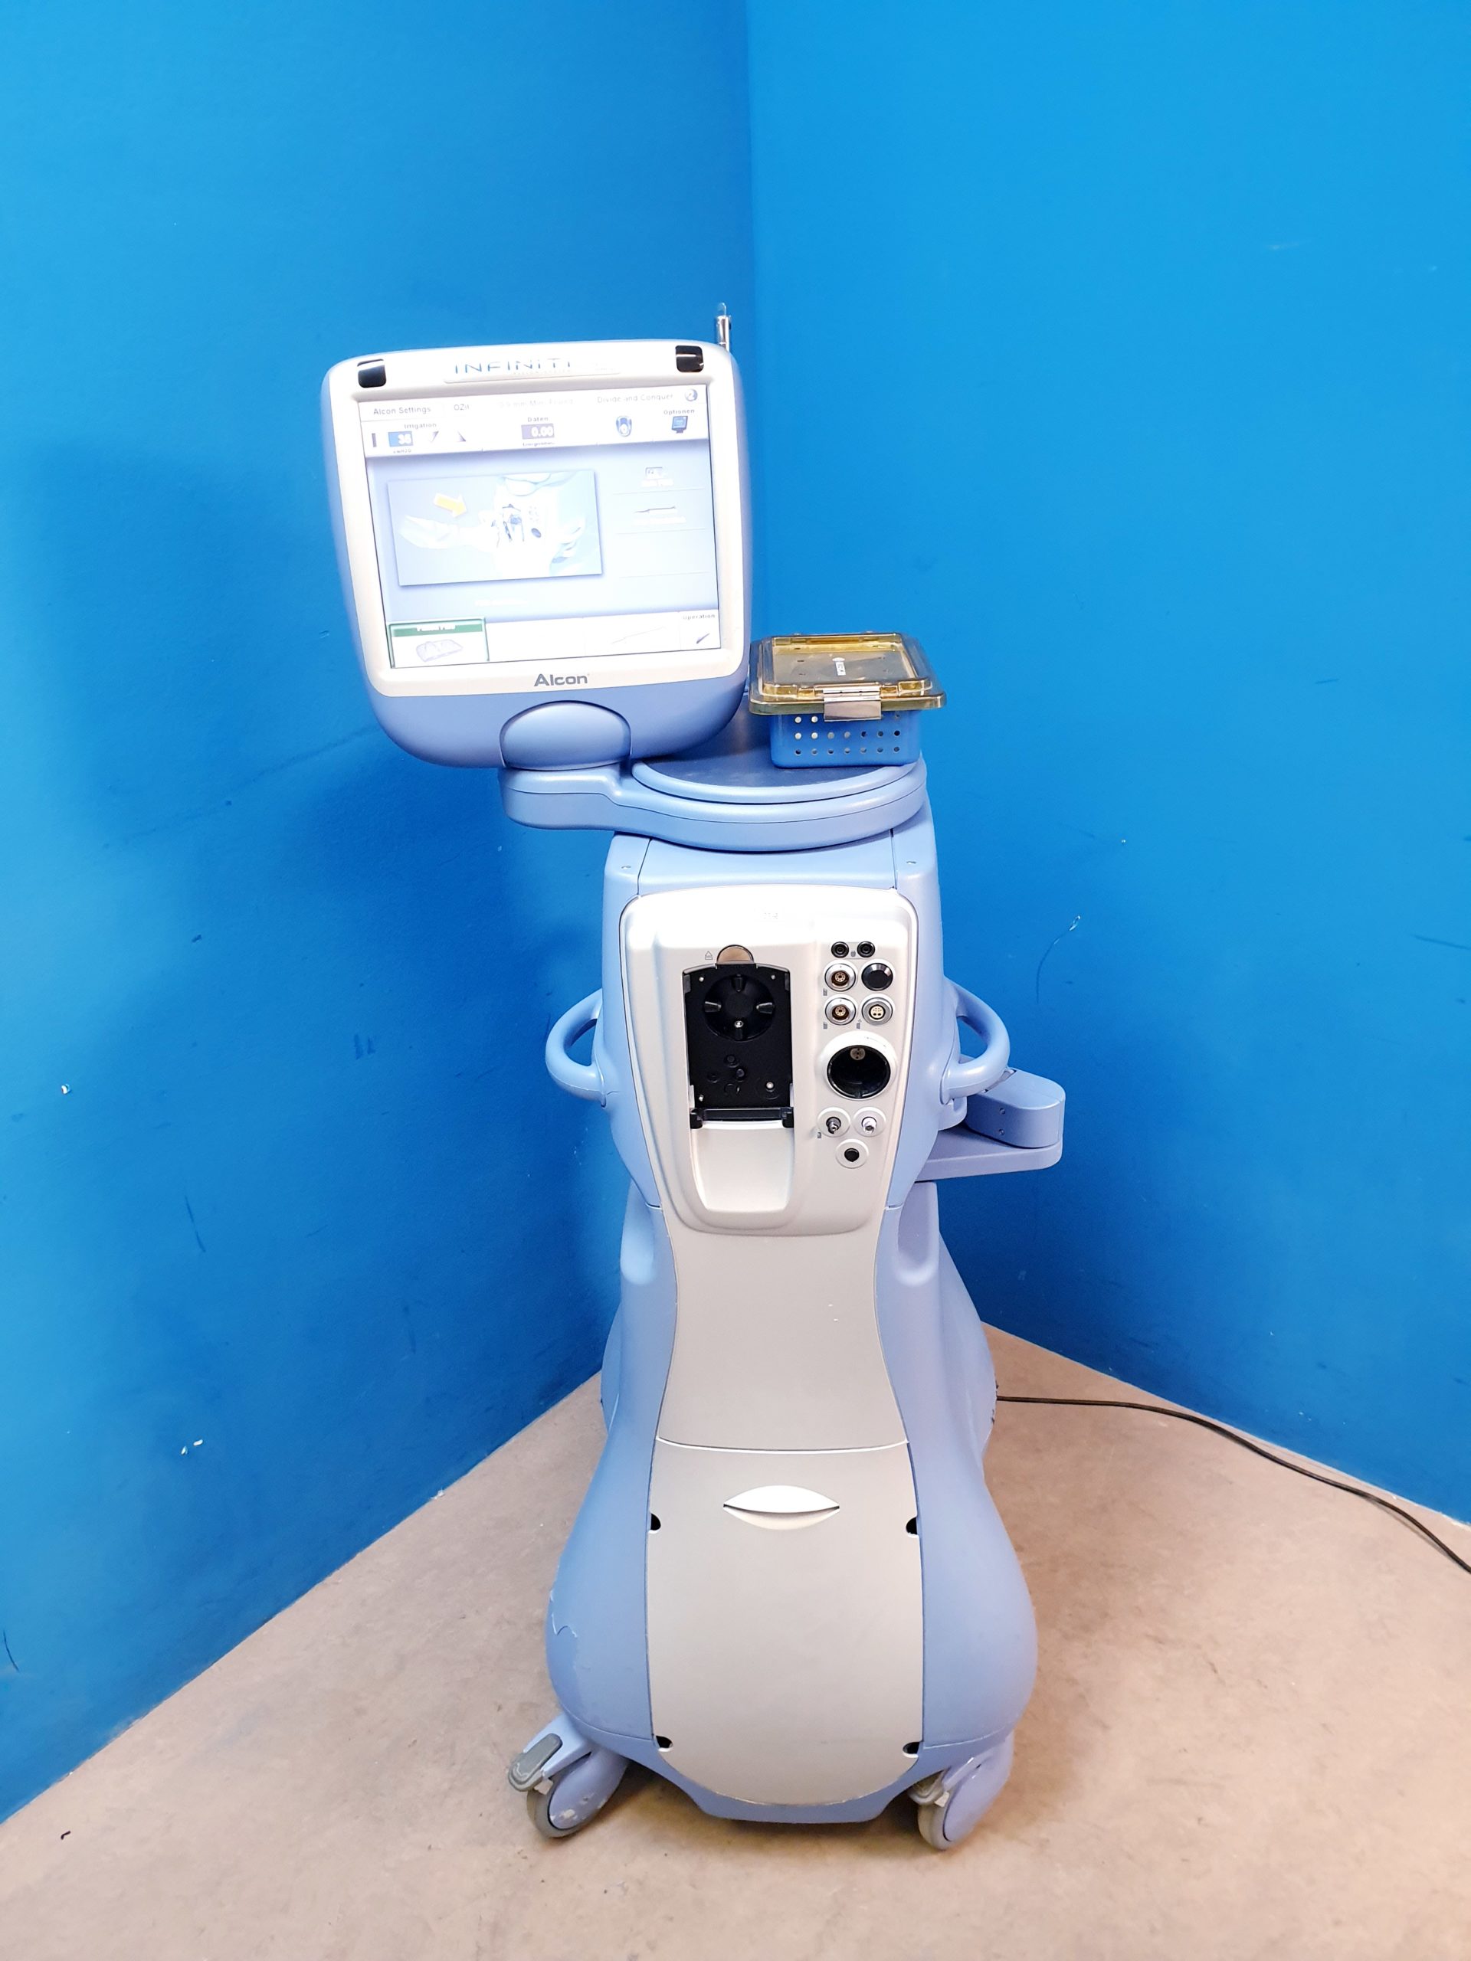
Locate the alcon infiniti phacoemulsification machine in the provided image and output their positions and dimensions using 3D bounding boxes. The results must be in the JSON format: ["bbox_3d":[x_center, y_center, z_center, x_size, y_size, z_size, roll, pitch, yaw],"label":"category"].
[{"bbox_3d":[0.011,0.140,1.583,0.723,1.545,0.675,-1,24,3],"label":"alcon infiniti phacoemulsification machine"}]

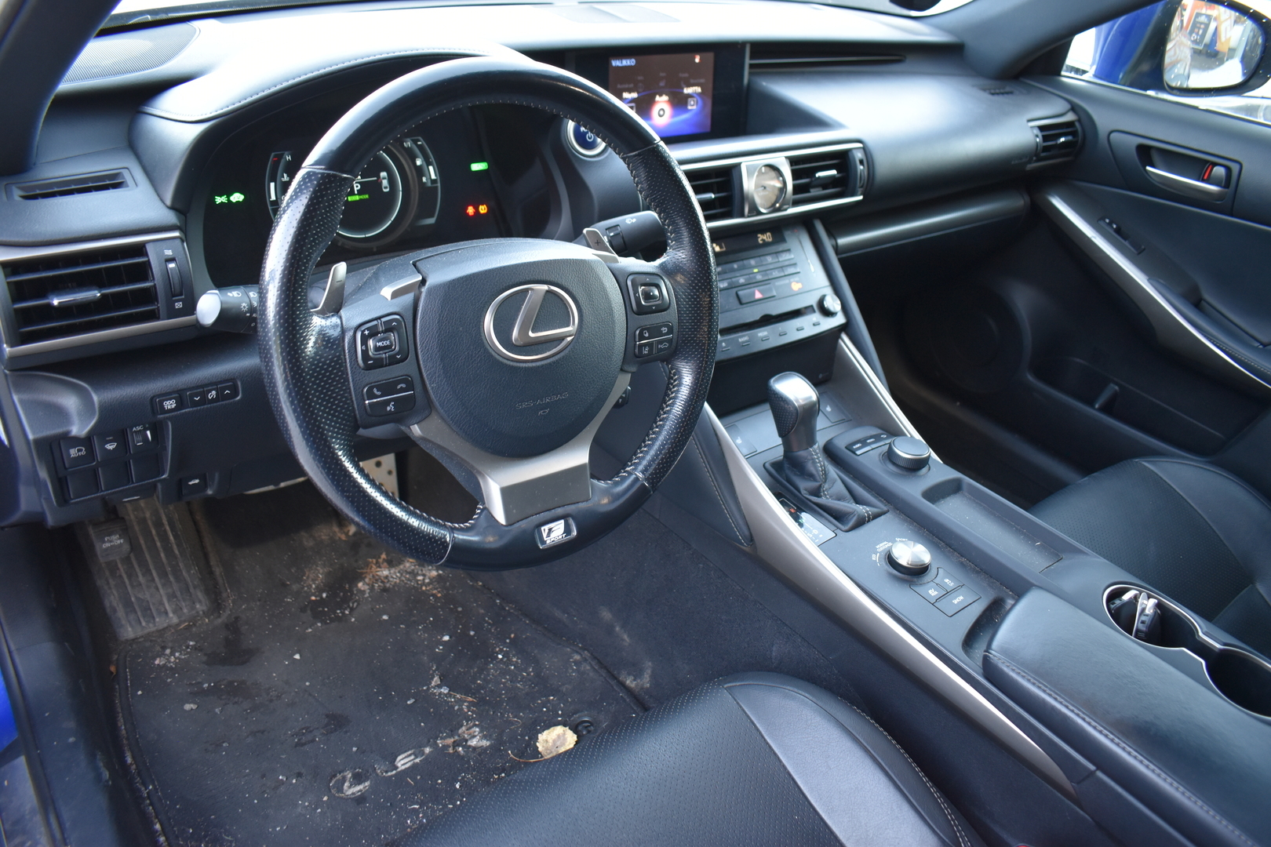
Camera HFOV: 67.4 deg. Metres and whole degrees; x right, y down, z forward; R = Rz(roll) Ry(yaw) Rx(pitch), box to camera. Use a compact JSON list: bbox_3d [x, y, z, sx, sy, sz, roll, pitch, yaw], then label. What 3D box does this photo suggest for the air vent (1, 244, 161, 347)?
[{"bbox_3d":[-0.415,-0.099,0.716,0.094,0.058,0.030,-17,24,-32],"label":"air vent"}]

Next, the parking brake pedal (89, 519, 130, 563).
[{"bbox_3d":[-0.627,0.139,1.140,0.038,0.046,0.025,-17,18,-33],"label":"parking brake pedal"}]

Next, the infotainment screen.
[{"bbox_3d":[0.028,-0.380,1.109,0.151,0.090,0.012,-17,32,-32],"label":"infotainment screen"}]

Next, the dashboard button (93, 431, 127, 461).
[{"bbox_3d":[-0.429,0.015,0.778,0.022,0.026,0.013,-20,44,-35],"label":"dashboard button"}]

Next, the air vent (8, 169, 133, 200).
[{"bbox_3d":[-0.448,-0.185,0.758,0.087,0.014,0.027,-17,53,-32],"label":"air vent"}]

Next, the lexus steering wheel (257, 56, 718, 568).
[{"bbox_3d":[-0.099,-0.077,0.722,0.372,0.370,0.100,-15,17,-33],"label":"lexus steering wheel"}]

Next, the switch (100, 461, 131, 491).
[{"bbox_3d":[-0.434,0.041,0.793,0.022,0.025,0.013,-20,44,-35],"label":"switch"}]

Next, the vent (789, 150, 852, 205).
[{"bbox_3d":[0.200,-0.269,1.052,0.078,0.052,0.030,-17,21,-32],"label":"vent"}]

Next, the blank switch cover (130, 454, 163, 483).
[{"bbox_3d":[-0.401,0.034,0.778,0.023,0.024,0.011,-17,46,-32],"label":"blank switch cover"}]

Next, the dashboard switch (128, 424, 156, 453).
[{"bbox_3d":[-0.409,0.009,0.790,0.022,0.026,0.013,-20,44,-35],"label":"dashboard switch"}]

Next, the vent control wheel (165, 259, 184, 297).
[{"bbox_3d":[-0.345,-0.109,0.714,0.009,0.029,0.011,-17,21,-33],"label":"vent control wheel"}]

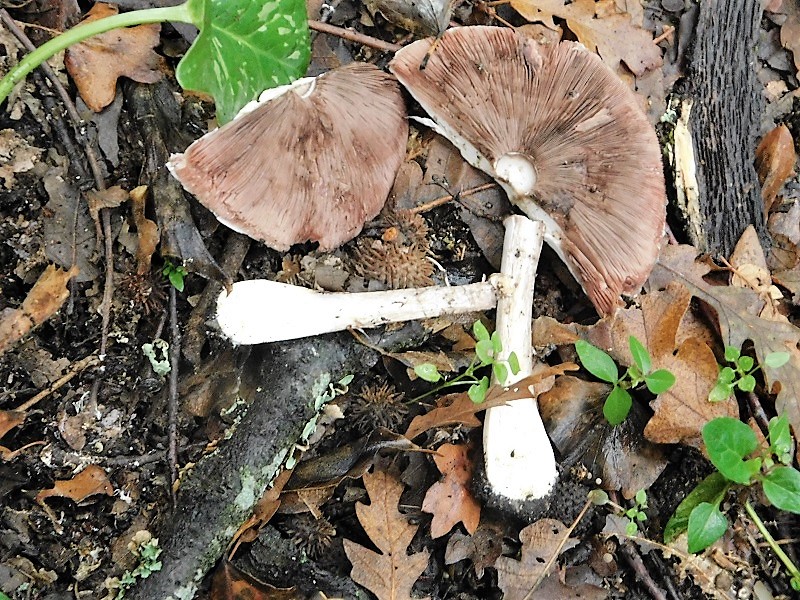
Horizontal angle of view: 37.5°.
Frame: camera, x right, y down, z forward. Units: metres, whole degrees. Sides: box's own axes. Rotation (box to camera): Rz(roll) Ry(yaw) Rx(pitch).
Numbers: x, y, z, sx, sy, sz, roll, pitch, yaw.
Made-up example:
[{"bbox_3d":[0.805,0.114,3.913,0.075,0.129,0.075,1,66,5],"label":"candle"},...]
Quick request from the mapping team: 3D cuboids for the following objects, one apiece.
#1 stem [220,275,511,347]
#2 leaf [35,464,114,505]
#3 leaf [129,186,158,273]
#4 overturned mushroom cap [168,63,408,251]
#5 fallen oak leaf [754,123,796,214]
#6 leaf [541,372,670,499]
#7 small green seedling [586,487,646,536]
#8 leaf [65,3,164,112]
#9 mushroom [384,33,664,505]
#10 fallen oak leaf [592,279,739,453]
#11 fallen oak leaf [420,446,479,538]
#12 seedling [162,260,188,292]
[{"bbox_3d":[-0.018,0.003,0.529,0.129,0.029,0.029,-4,70,-2],"label":"stem"},{"bbox_3d":[-0.153,0.087,0.555,0.037,0.013,0.019,-6,70,-2],"label":"leaf"},{"bbox_3d":[-0.120,-0.033,0.554,0.012,0.014,0.045,-8,70,-3],"label":"leaf"},{"bbox_3d":[-0.046,-0.063,0.555,0.116,0.030,0.089,-22,71,-8],"label":"overturned mushroom cap"},{"bbox_3d":[0.180,-0.063,0.564,0.020,0.016,0.050,14,71,5],"label":"fallen oak leaf"},{"bbox_3d":[0.089,0.060,0.519,0.056,0.018,0.055,1,70,0],"label":"leaf"},{"bbox_3d":[0.101,0.098,0.546,0.028,0.020,0.022,0,70,0],"label":"small green seedling"},{"bbox_3d":[-0.152,-0.130,0.630,0.053,0.018,0.068,0,70,0],"label":"leaf"},{"bbox_3d":[0.062,-0.026,0.578,0.136,0.050,0.251,0,70,0],"label":"mushroom"},{"bbox_3d":[0.131,0.032,0.569,0.085,0.022,0.072,43,76,14],"label":"fallen oak leaf"},{"bbox_3d":[0.023,0.084,0.513,0.025,0.012,0.042,8,70,3],"label":"fallen oak leaf"},{"bbox_3d":[-0.113,-0.012,0.591,0.013,0.015,0.017,0,70,0],"label":"seedling"}]

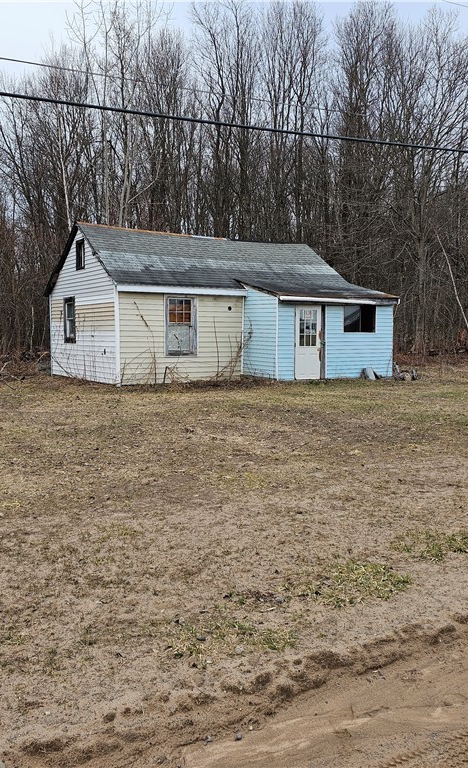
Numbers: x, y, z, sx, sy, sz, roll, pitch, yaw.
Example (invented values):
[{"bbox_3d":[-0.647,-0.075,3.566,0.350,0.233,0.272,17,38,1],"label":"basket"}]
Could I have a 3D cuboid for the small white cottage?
[{"bbox_3d":[-0.545,-2.347,20.093,7.960,4.260,7.140,-3,5,-33],"label":"small white cottage"}]

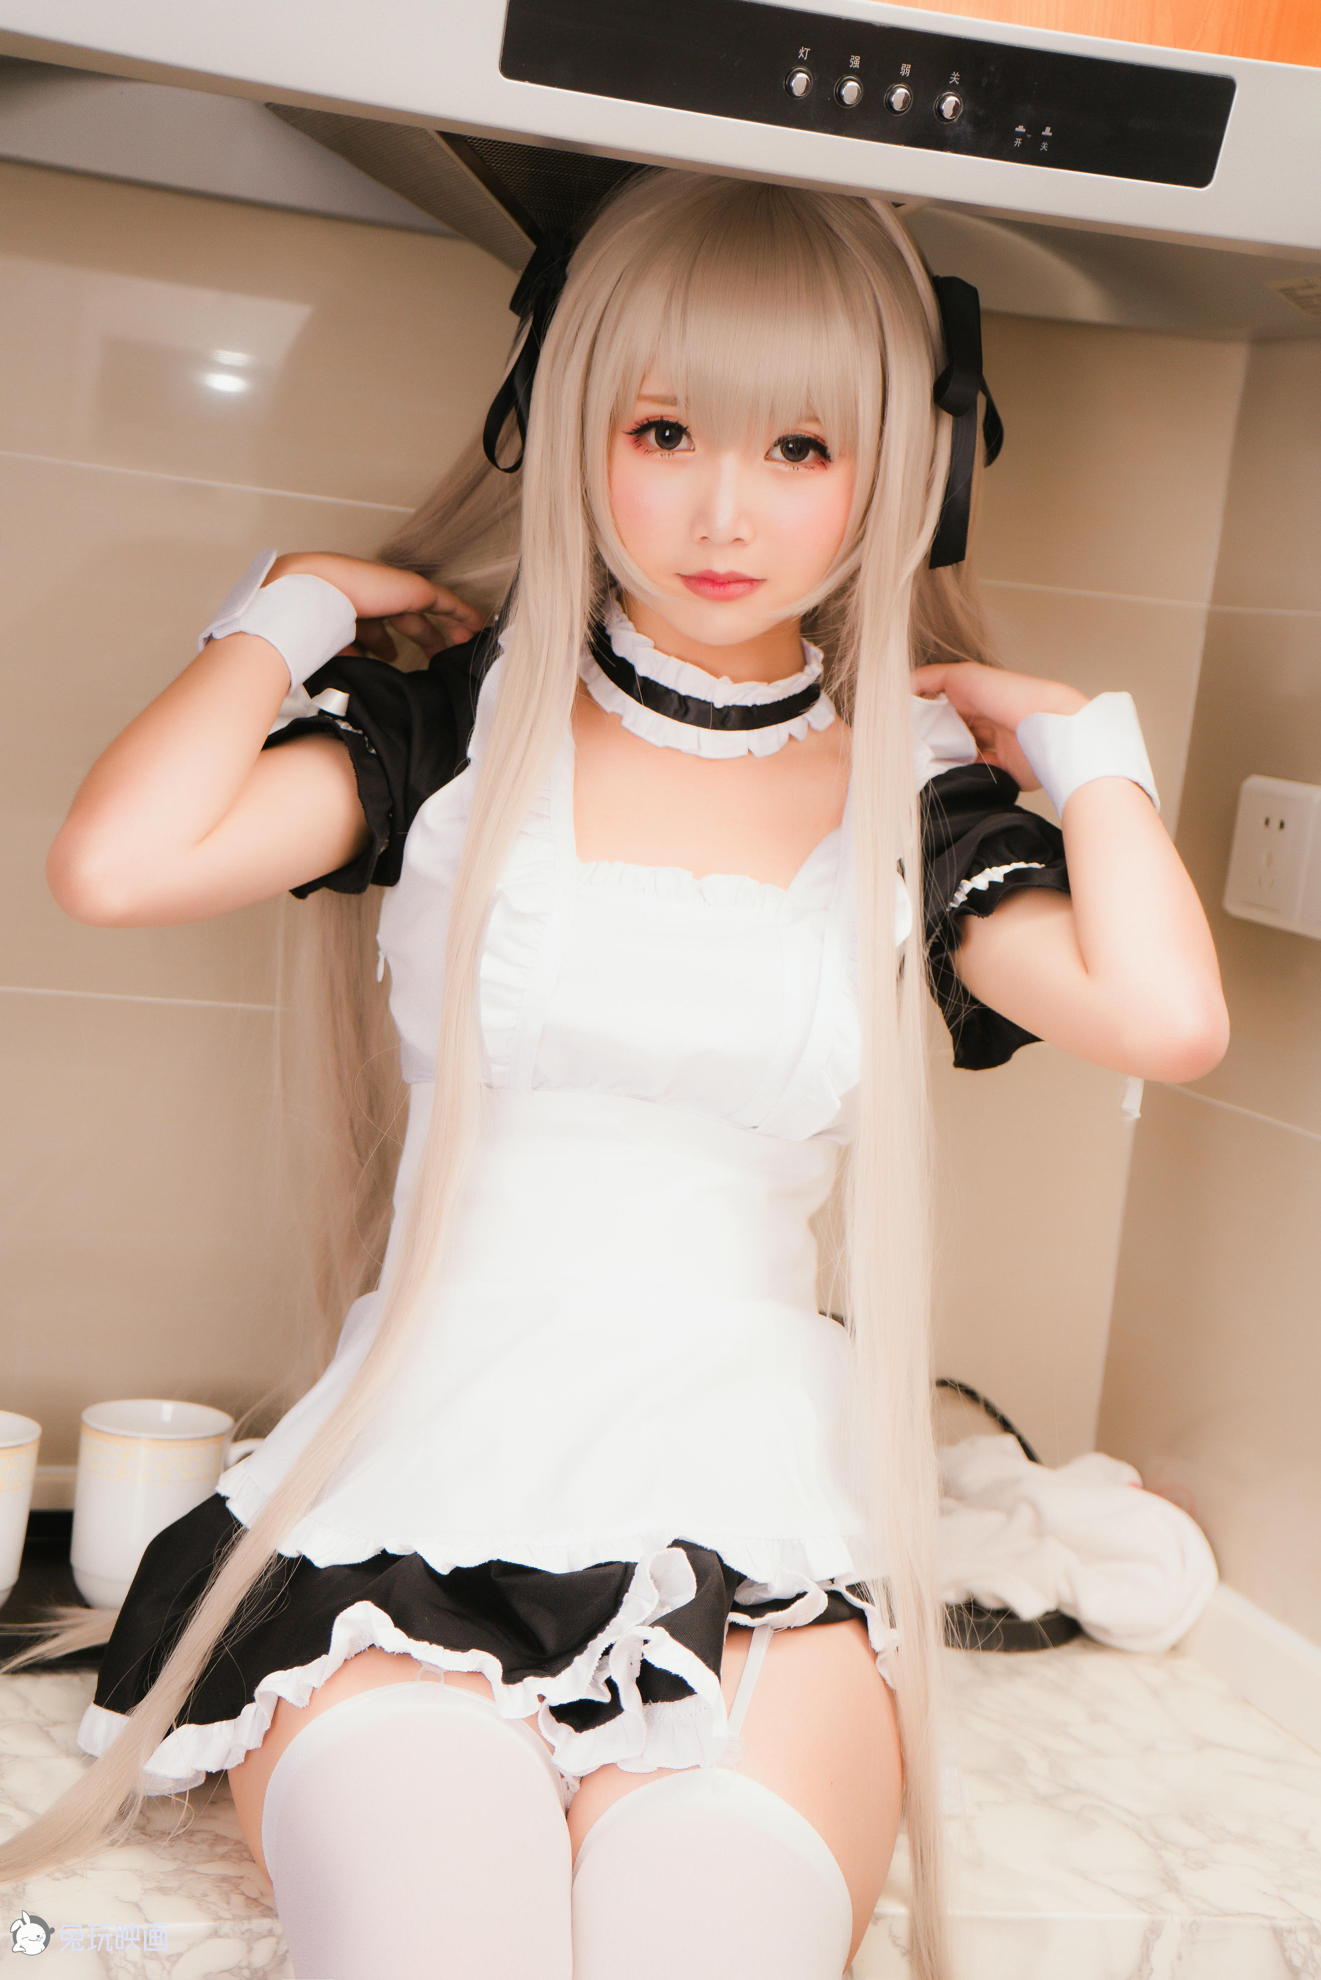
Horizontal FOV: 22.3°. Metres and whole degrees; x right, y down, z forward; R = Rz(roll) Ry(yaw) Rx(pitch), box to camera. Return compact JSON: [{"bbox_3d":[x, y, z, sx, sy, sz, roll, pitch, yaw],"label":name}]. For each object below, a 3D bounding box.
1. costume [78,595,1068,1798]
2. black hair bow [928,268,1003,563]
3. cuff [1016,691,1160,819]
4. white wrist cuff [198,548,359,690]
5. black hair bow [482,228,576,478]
[{"bbox_3d":[-0.034,0.111,1.680,0.440,0.565,0.350,6,6,-4],"label":"costume"},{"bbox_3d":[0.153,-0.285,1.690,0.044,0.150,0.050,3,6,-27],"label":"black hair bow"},{"bbox_3d":[0.212,-0.116,1.655,0.064,0.060,0.056,-6,46,-13],"label":"cuff"},{"bbox_3d":[-0.186,-0.181,1.640,0.066,0.060,0.057,16,42,27],"label":"white wrist cuff"},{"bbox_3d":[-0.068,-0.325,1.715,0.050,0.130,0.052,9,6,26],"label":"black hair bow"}]

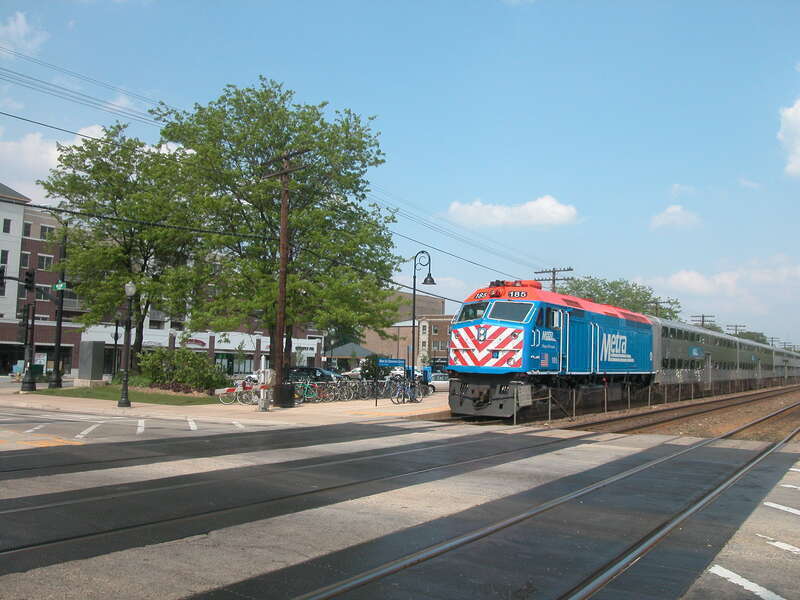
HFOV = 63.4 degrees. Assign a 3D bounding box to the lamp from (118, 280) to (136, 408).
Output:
[{"bbox_3d":[-10.055,1.634,23.998,0.460,4.636,0.460,1,-6,0],"label":"lamp"}]

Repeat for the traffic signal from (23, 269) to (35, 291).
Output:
[{"bbox_3d":[-20.749,-1.119,36.200,0.420,1.170,0.420,-2,-7,30],"label":"traffic signal"}]

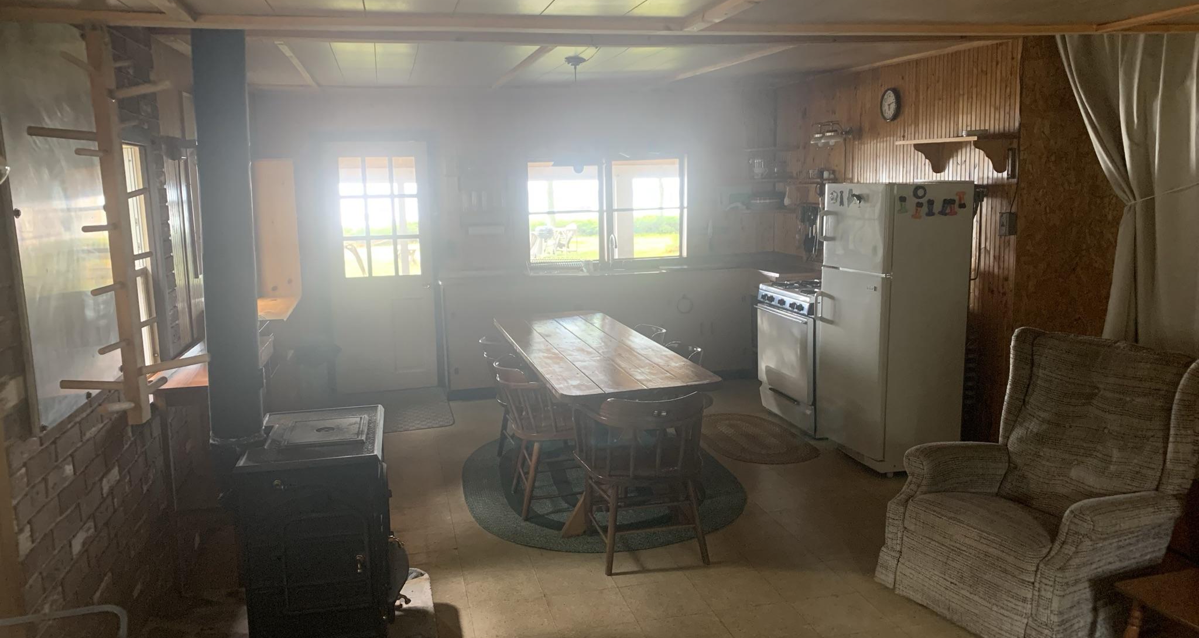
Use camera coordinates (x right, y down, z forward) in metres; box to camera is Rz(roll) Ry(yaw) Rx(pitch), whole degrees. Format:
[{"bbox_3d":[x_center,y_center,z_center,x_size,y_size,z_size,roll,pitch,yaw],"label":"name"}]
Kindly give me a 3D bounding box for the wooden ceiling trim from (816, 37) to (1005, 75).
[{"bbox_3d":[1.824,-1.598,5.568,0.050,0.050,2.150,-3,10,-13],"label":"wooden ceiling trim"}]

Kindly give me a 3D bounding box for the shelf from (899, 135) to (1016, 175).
[{"bbox_3d":[2.040,-0.939,5.204,0.245,0.200,0.800,-3,9,-13],"label":"shelf"}]

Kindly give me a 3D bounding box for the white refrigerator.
[{"bbox_3d":[1.638,0.028,5.091,0.570,1.590,0.620,-3,9,-16],"label":"white refrigerator"}]

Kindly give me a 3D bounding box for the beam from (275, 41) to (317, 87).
[{"bbox_3d":[-1.830,-1.553,5.515,0.055,0.055,2.600,-3,10,-12],"label":"beam"}]

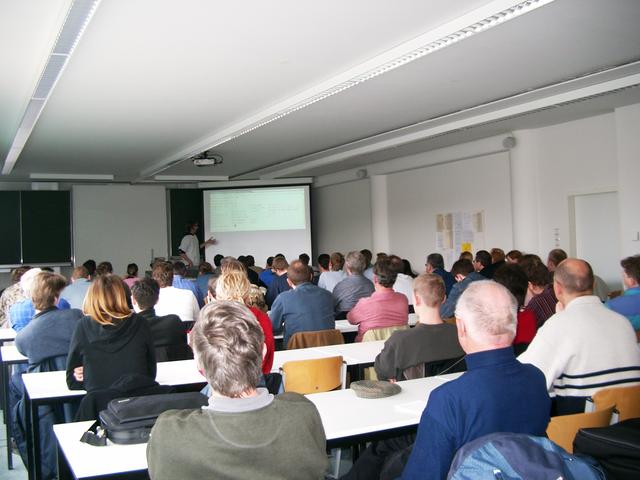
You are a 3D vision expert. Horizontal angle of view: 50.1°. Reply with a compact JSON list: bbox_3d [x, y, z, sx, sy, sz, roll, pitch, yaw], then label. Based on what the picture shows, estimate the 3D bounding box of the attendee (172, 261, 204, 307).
[{"bbox_3d":[-1.648,0.921,8.064,0.520,1.330,0.800,-1,0,-22],"label":"attendee"}]

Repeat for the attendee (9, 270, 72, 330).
[{"bbox_3d":[-2.477,0.916,6.050,0.540,1.340,0.800,-1,0,-23],"label":"attendee"}]

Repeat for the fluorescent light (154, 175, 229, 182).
[{"bbox_3d":[-2.599,-1.245,13.786,1.530,0.080,0.130,-1,-1,-27],"label":"fluorescent light"}]

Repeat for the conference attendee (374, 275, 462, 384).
[{"bbox_3d":[0.602,0.863,4.425,0.560,1.300,0.800,-1,0,-17],"label":"conference attendee"}]

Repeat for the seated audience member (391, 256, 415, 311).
[{"bbox_3d":[0.770,0.852,7.516,0.500,1.320,0.760,-1,-1,-27],"label":"seated audience member"}]

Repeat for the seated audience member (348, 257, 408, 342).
[{"bbox_3d":[0.426,0.849,5.930,0.570,1.360,0.800,-1,-1,-24],"label":"seated audience member"}]

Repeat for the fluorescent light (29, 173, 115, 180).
[{"bbox_3d":[-4.625,-1.179,12.814,1.480,0.090,0.150,-1,-1,-27],"label":"fluorescent light"}]

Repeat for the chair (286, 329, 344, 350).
[{"bbox_3d":[-0.132,1.101,5.391,0.460,0.820,0.520,-1,-1,-27],"label":"chair"}]

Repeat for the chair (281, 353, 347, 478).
[{"bbox_3d":[-0.130,1.095,4.110,0.440,0.810,0.500,-1,-1,-27],"label":"chair"}]

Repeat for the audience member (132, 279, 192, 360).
[{"bbox_3d":[-1.263,0.900,4.958,0.530,1.260,0.750,-1,-1,-27],"label":"audience member"}]

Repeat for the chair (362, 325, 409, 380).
[{"bbox_3d":[0.404,1.118,5.758,0.480,0.820,0.520,-1,-1,-29],"label":"chair"}]

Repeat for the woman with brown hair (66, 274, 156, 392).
[{"bbox_3d":[-1.115,0.848,3.471,0.460,1.330,0.750,-1,-1,-27],"label":"woman with brown hair"}]

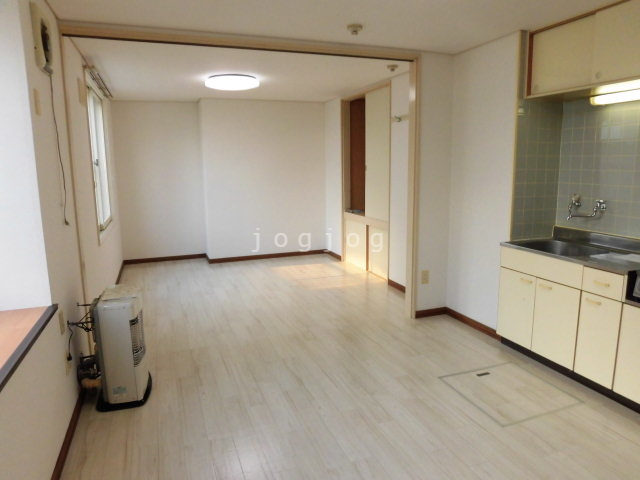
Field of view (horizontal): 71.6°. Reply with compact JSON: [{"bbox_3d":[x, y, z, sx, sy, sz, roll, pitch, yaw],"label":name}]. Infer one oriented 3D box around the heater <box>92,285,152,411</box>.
[{"bbox_3d":[-1.263,0.661,2.841,0.305,0.662,0.460,-4,10,-20],"label":"heater"}]

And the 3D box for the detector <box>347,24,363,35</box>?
[{"bbox_3d":[0.249,-1.477,3.128,0.105,0.050,0.105,-1,9,0],"label":"detector"}]

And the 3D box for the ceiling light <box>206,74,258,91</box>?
[{"bbox_3d":[-0.990,-1.757,4.984,0.600,0.095,0.600,-4,10,-20],"label":"ceiling light"}]

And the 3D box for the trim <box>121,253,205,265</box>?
[{"bbox_3d":[-2.388,0.306,6.897,1.200,0.061,0.018,-4,10,-20],"label":"trim"}]

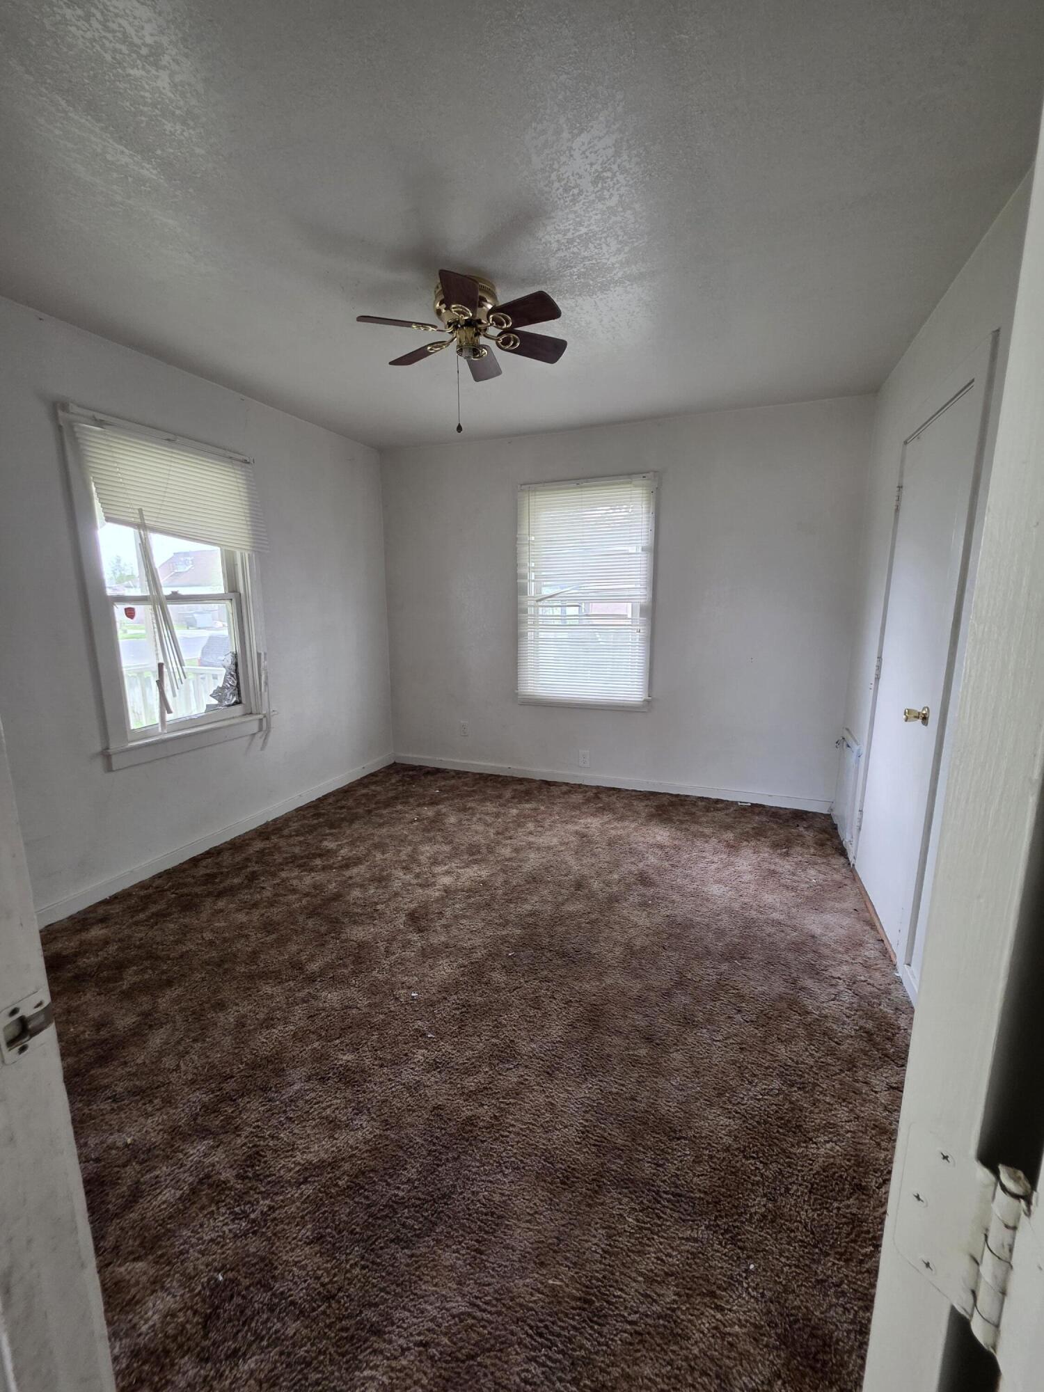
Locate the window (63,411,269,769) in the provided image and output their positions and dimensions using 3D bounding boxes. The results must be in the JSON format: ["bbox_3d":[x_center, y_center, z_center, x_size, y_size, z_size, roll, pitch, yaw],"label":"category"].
[{"bbox_3d":[-1.710,-0.491,2.624,0.100,1.530,0.870,4,11,22],"label":"window"}]

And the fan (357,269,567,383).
[{"bbox_3d":[-0.198,-1.381,1.952,0.765,0.205,0.765,0,10,0],"label":"fan"}]

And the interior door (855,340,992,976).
[{"bbox_3d":[1.533,-0.105,2.071,0.075,2.060,0.840,4,11,22],"label":"interior door"}]

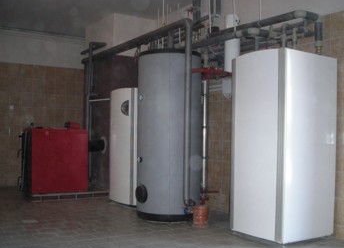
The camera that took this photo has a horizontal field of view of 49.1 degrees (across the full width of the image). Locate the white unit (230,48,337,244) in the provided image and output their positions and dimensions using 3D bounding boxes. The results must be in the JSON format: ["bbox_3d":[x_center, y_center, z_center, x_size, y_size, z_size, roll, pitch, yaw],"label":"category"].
[{"bbox_3d":[1.152,0.218,3.935,0.772,1.800,0.707,2,-1,-32],"label":"white unit"}]

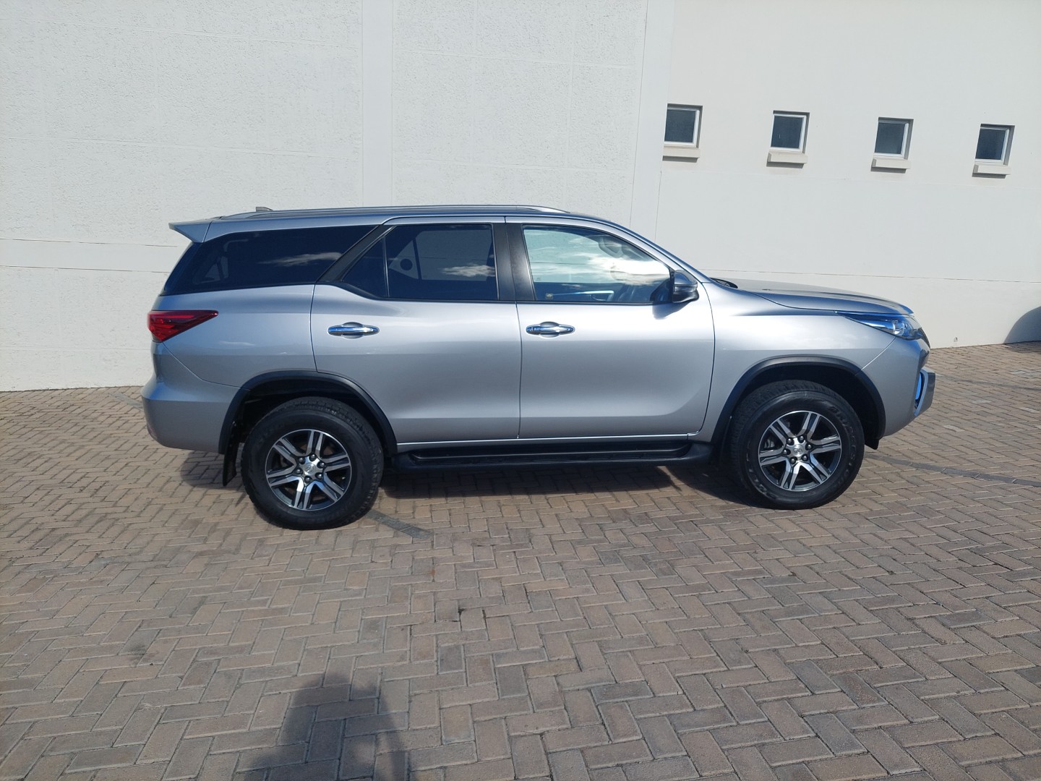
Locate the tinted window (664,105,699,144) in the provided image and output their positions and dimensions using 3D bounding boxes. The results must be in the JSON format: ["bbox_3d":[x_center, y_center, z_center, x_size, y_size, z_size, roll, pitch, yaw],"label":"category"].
[{"bbox_3d":[1.742,-2.853,7.818,0.392,0.425,0.100,1,13,-8],"label":"tinted window"}]

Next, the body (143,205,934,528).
[{"bbox_3d":[0.098,-0.295,4.802,4.820,1.810,1.880,-2,11,-1],"label":"body"}]

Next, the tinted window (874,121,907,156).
[{"bbox_3d":[4.183,-2.842,8.178,0.426,0.428,0.100,1,13,-8],"label":"tinted window"}]

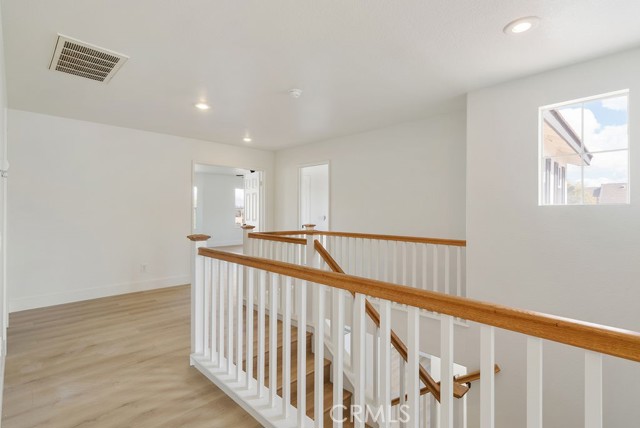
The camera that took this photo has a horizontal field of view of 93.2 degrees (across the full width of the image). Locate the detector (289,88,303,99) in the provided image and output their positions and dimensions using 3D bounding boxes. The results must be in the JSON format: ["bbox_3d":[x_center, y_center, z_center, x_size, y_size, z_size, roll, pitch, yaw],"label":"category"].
[{"bbox_3d":[-0.254,-1.241,3.123,0.142,0.050,0.142,0,0,0],"label":"detector"}]

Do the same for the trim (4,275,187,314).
[{"bbox_3d":[-2.957,1.109,4.397,2.171,0.138,0.016,0,1,-44],"label":"trim"}]

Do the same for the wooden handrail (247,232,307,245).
[{"bbox_3d":[-0.513,0.292,3.617,0.057,0.059,1.196,0,1,-44],"label":"wooden handrail"}]

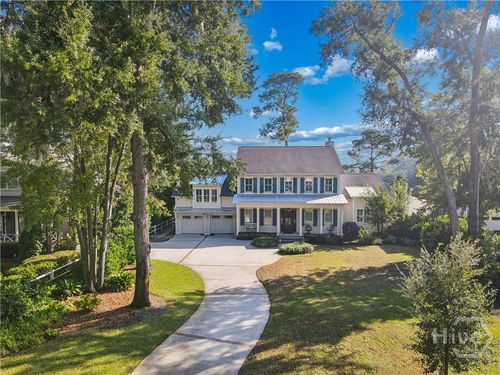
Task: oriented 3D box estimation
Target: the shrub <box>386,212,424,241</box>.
[{"bbox_3d":[16.125,4.108,36.418,3.890,2.870,3.000,0,2,2],"label":"shrub"}]

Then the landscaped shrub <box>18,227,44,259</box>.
[{"bbox_3d":[-18.416,4.557,29.218,2.130,2.470,2.000,0,2,2],"label":"landscaped shrub"}]

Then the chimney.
[{"bbox_3d":[10.090,-5.739,43.728,1.050,1.250,0.900,0,2,2],"label":"chimney"}]

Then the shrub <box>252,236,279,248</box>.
[{"bbox_3d":[1.485,5.229,33.223,2.430,0.850,2.200,0,2,2],"label":"shrub"}]

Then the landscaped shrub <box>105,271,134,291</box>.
[{"bbox_3d":[-7.969,5.601,21.168,1.780,0.940,1.600,0,2,2],"label":"landscaped shrub"}]

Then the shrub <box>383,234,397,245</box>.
[{"bbox_3d":[13.970,5.172,34.719,1.370,0.860,1.300,0,2,2],"label":"shrub"}]

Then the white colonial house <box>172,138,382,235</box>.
[{"bbox_3d":[3.600,0.046,42.027,24.400,10.600,13.000,0,2,2],"label":"white colonial house"}]

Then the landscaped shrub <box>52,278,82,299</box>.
[{"bbox_3d":[-10.420,5.689,19.793,1.660,0.860,1.500,0,2,2],"label":"landscaped shrub"}]

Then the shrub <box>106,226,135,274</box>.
[{"bbox_3d":[-9.155,4.383,24.697,2.080,3.130,2.200,0,2,2],"label":"shrub"}]

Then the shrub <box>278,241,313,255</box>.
[{"bbox_3d":[4.055,5.309,30.895,2.950,0.850,2.500,0,2,2],"label":"shrub"}]

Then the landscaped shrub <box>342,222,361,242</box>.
[{"bbox_3d":[10.514,4.611,35.910,1.820,1.900,1.750,0,2,2],"label":"landscaped shrub"}]

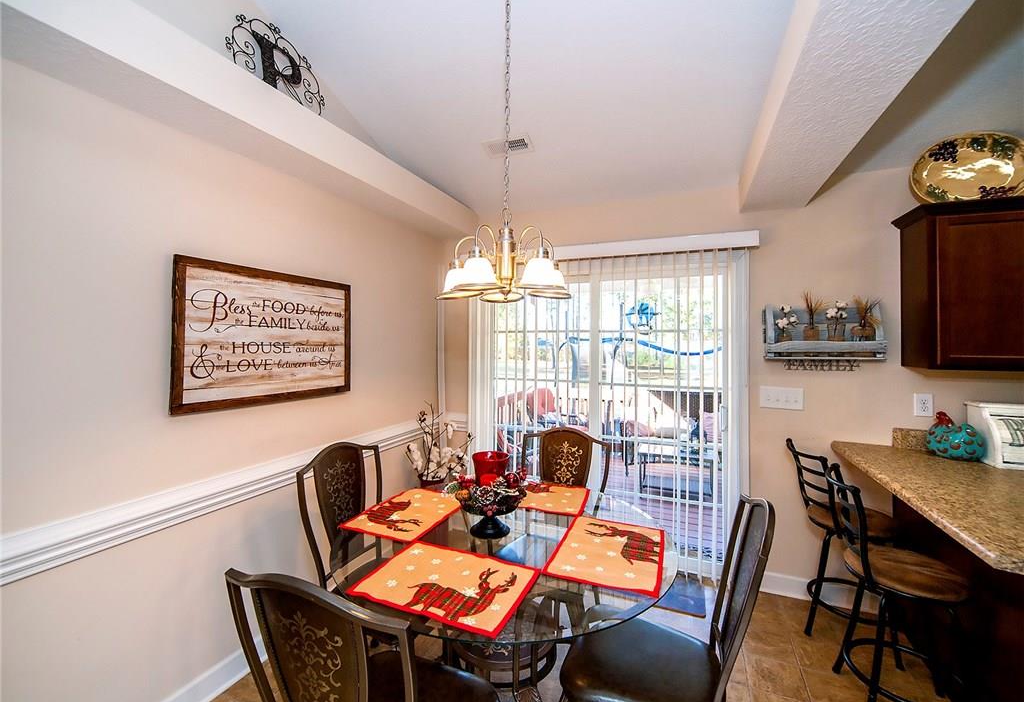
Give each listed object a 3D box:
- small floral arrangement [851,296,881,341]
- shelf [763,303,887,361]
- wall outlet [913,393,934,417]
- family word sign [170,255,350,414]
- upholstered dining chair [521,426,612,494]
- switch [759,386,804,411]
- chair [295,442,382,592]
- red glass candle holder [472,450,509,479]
[{"bbox_3d":[1.859,-0.155,2.181,0.140,0.260,0.110,0,1,23],"label":"small floral arrangement"},{"bbox_3d":[1.693,-0.104,2.263,0.540,0.310,0.110,0,1,23],"label":"shelf"},{"bbox_3d":[2.131,0.282,2.140,0.074,0.118,0.010,0,1,23],"label":"wall outlet"},{"bbox_3d":[-1.119,-0.067,1.996,0.035,0.617,0.900,0,1,23],"label":"family word sign"},{"bbox_3d":[0.165,0.921,1.993,0.500,1.030,0.570,0,1,28],"label":"upholstered dining chair"},{"bbox_3d":[1.551,0.273,2.383,0.213,0.122,0.012,0,1,23],"label":"switch"},{"bbox_3d":[-0.527,0.922,1.780,0.570,1.030,0.500,0,1,23],"label":"chair"},{"bbox_3d":[-0.082,0.464,1.570,0.136,0.135,0.136,0,1,0],"label":"red glass candle holder"}]

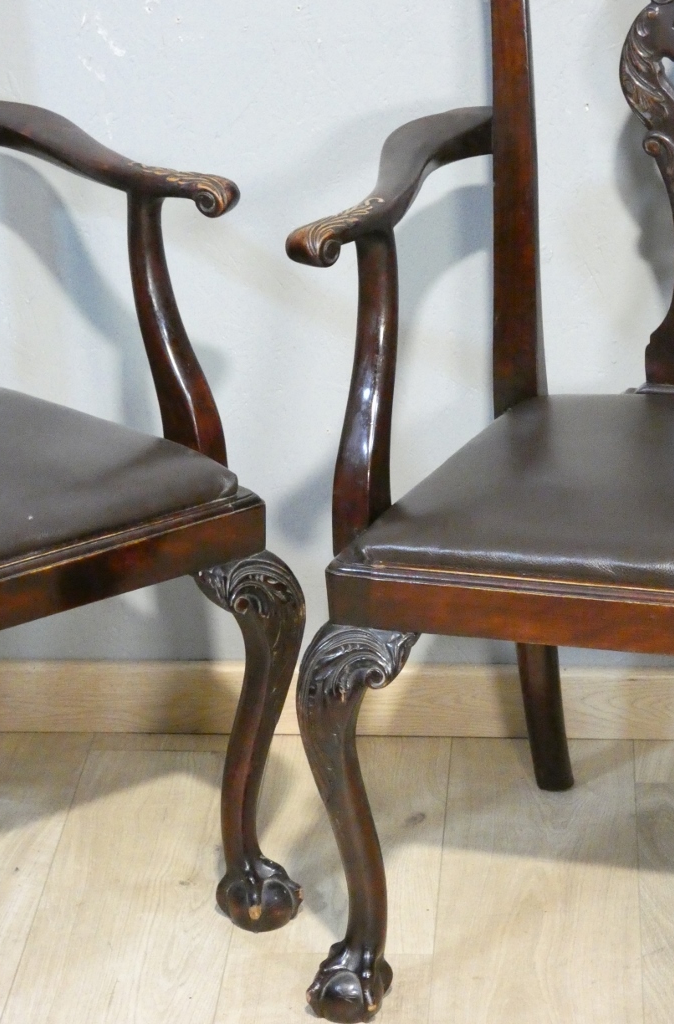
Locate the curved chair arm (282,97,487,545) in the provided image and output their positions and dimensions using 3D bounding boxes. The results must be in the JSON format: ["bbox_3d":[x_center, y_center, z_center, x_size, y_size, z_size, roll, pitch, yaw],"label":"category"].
[{"bbox_3d":[0.047,-0.180,3.149,0.107,0.305,0.466,5,22,15],"label":"curved chair arm"}]

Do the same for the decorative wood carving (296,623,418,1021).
[{"bbox_3d":[0.027,0.278,3.048,0.112,0.395,0.107,5,22,15],"label":"decorative wood carving"}]

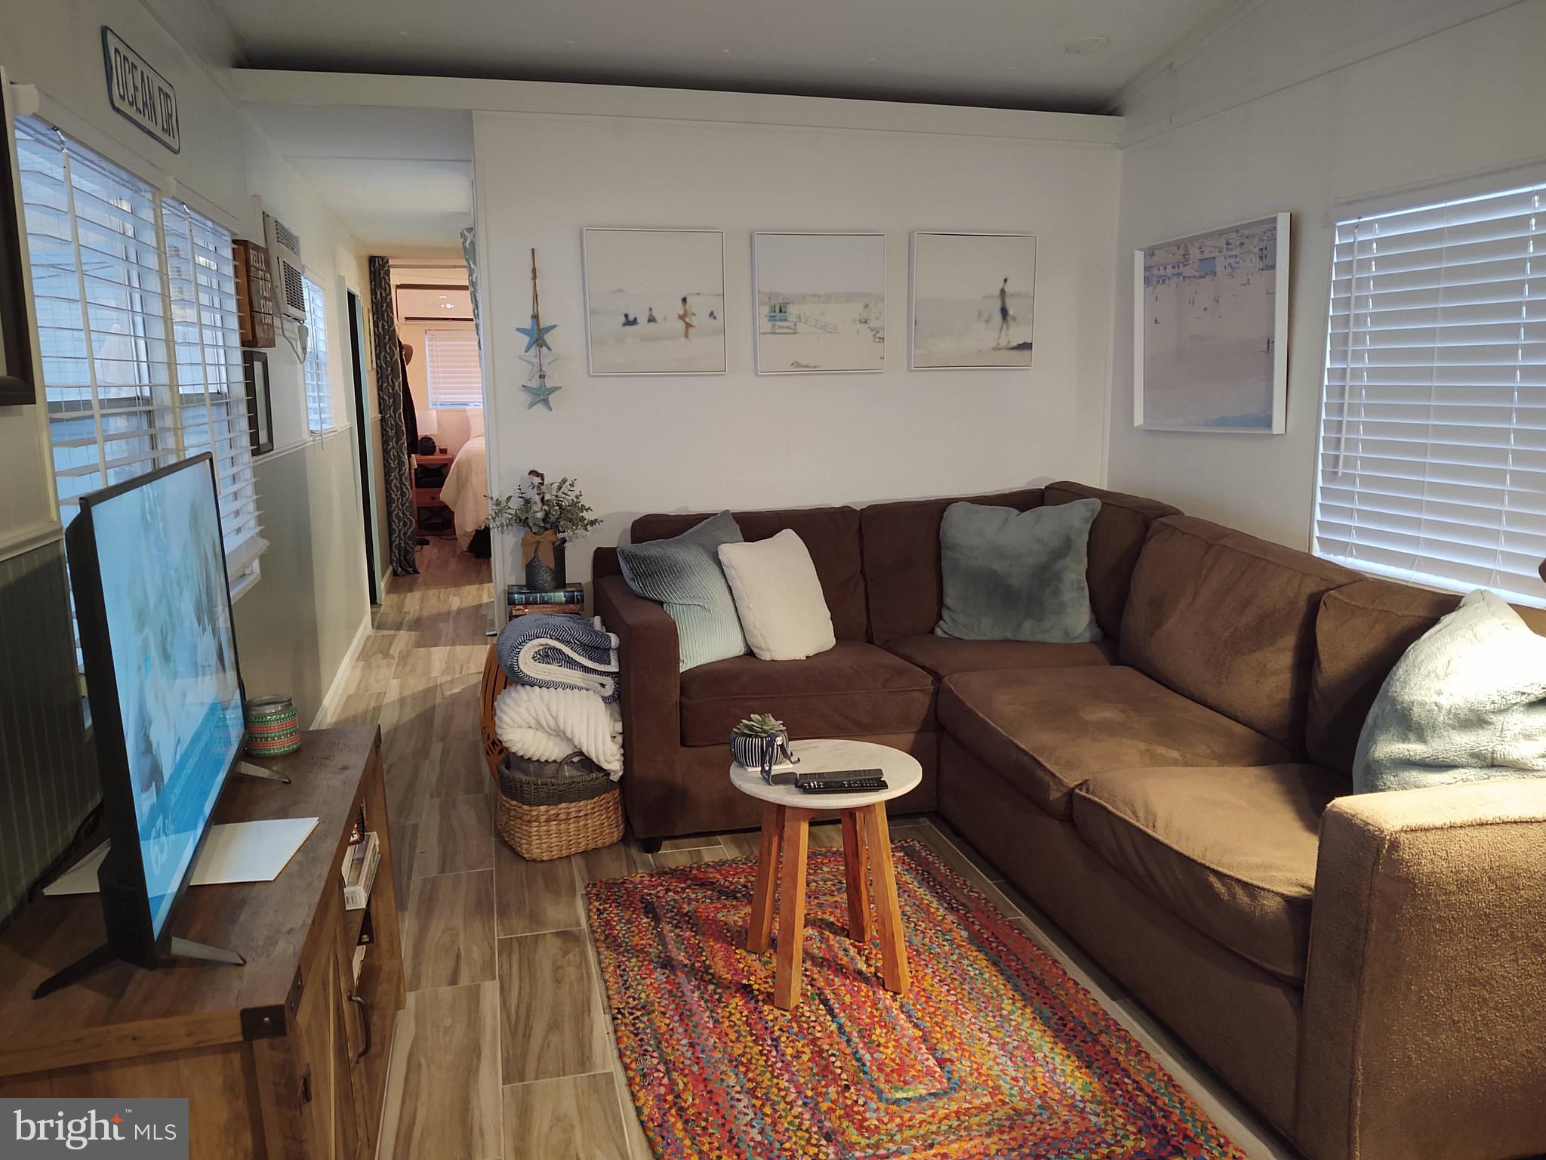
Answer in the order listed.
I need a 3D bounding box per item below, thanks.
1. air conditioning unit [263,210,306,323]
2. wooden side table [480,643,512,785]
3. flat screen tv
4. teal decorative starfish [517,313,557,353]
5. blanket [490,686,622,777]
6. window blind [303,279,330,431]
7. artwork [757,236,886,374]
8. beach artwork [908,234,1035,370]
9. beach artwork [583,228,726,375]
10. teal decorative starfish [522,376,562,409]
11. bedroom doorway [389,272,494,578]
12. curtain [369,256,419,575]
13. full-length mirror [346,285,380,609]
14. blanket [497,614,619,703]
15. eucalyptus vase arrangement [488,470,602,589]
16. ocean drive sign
[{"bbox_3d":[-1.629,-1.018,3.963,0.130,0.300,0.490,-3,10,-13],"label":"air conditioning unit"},{"bbox_3d":[-0.702,0.420,3.771,0.410,0.500,0.410,-3,10,-13],"label":"wooden side table"},{"bbox_3d":[-0.823,0.130,1.646,0.200,0.555,0.885,-4,10,-17],"label":"flat screen tv"},{"bbox_3d":[-0.795,-0.829,4.071,0.141,0.131,0.020,-3,10,-13],"label":"teal decorative starfish"},{"bbox_3d":[-0.602,0.423,3.366,0.345,0.230,0.290,-3,10,-13],"label":"blanket"},{"bbox_3d":[-1.754,-0.883,4.639,0.055,0.600,0.750,-3,10,-13],"label":"window blind"},{"bbox_3d":[0.160,-0.910,3.952,0.450,0.460,0.035,-3,10,-13],"label":"artwork"},{"bbox_3d":[0.735,-1.012,4.406,0.477,0.484,0.030,-3,10,-13],"label":"beach artwork"},{"bbox_3d":[-0.400,-0.950,4.143,0.478,0.487,0.030,-3,10,-13],"label":"beach artwork"},{"bbox_3d":[-0.729,-0.590,3.810,0.125,0.107,0.022,-3,10,-13],"label":"teal decorative starfish"},{"bbox_3d":[-2.096,-1.021,7.800,0.700,2.020,0.120,-3,10,-13],"label":"bedroom doorway"},{"bbox_3d":[-2.454,-1.038,7.826,0.192,2.066,0.131,-3,10,-13],"label":"curtain"},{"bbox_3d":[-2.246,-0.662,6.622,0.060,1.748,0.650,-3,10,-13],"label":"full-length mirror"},{"bbox_3d":[-0.603,0.208,3.365,0.333,0.202,0.302,-3,10,-13],"label":"blanket"},{"bbox_3d":[-0.720,-0.158,3.822,0.363,0.383,0.302,-3,10,-13],"label":"eucalyptus vase arrangement"},{"bbox_3d":[-1.383,-1.061,2.652,0.018,0.149,0.569,-3,10,-13],"label":"ocean drive sign"}]

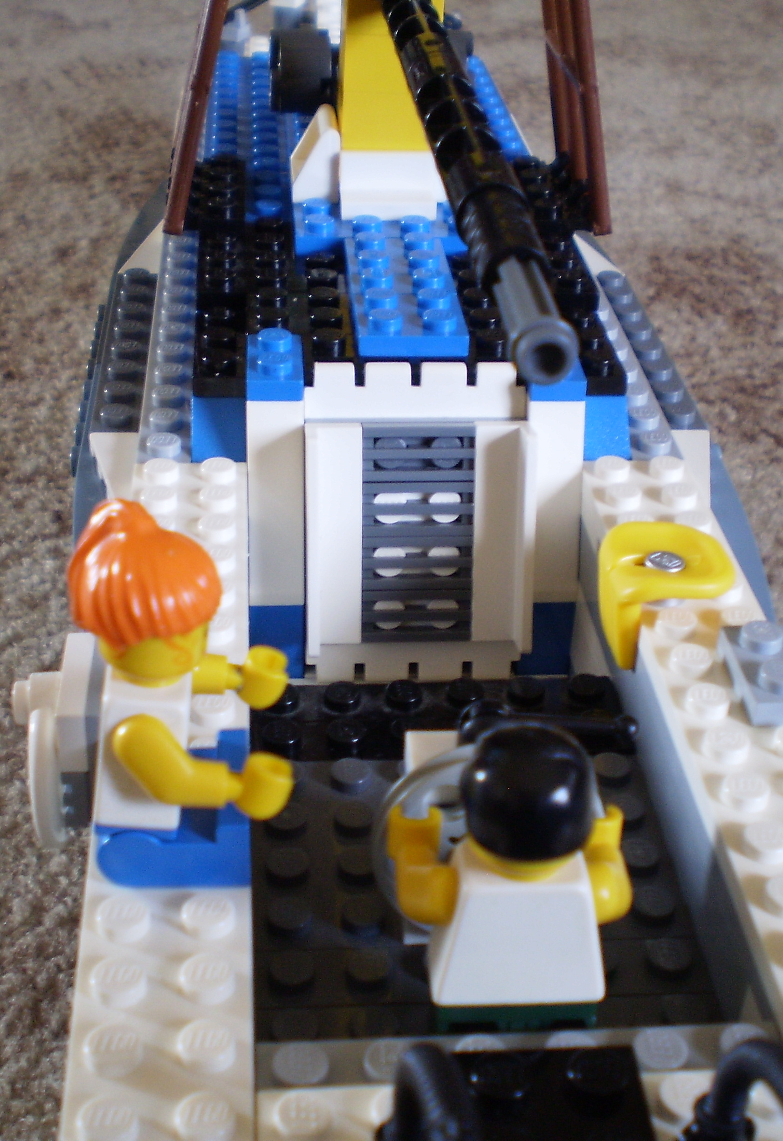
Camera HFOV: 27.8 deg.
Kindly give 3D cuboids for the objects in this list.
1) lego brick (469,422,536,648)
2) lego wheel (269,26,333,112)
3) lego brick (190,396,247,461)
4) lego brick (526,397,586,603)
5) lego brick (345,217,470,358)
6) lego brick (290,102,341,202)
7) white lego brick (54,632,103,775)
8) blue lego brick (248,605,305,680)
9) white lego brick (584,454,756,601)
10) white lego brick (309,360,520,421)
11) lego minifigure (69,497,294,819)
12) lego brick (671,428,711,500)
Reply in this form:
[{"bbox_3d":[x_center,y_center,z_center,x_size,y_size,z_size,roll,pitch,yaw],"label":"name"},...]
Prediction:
[{"bbox_3d":[0.016,-0.005,0.227,0.008,0.032,0.009,-1,15,-5],"label":"lego brick"},{"bbox_3d":[-0.015,-0.087,0.276,0.010,0.015,0.015,-1,32,-5],"label":"lego wheel"},{"bbox_3d":[-0.025,-0.023,0.228,0.008,0.010,0.013,0,32,-5],"label":"lego brick"},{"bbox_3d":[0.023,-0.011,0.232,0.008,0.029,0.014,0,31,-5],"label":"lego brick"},{"bbox_3d":[0.001,-0.045,0.248,0.016,0.005,0.048,0,31,-5],"label":"lego brick"},{"bbox_3d":[-0.013,-0.073,0.278,0.008,0.013,0.016,0,32,-5],"label":"lego brick"},{"bbox_3d":[-0.035,0.015,0.177,0.004,0.008,0.016,-1,32,-5],"label":"white lego brick"},{"bbox_3d":[-0.017,0.007,0.237,0.008,0.011,0.013,0,32,-5],"label":"blue lego brick"},{"bbox_3d":[0.036,-0.005,0.217,0.016,0.007,0.035,0,31,-5],"label":"white lego brick"},{"bbox_3d":[0.003,-0.027,0.225,0.032,0.008,0.007,0,22,-5],"label":"white lego brick"},{"bbox_3d":[-0.020,0.009,0.148,0.020,0.036,0.024,0,31,-5],"label":"lego minifigure"},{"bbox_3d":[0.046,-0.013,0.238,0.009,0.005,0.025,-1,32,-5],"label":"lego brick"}]

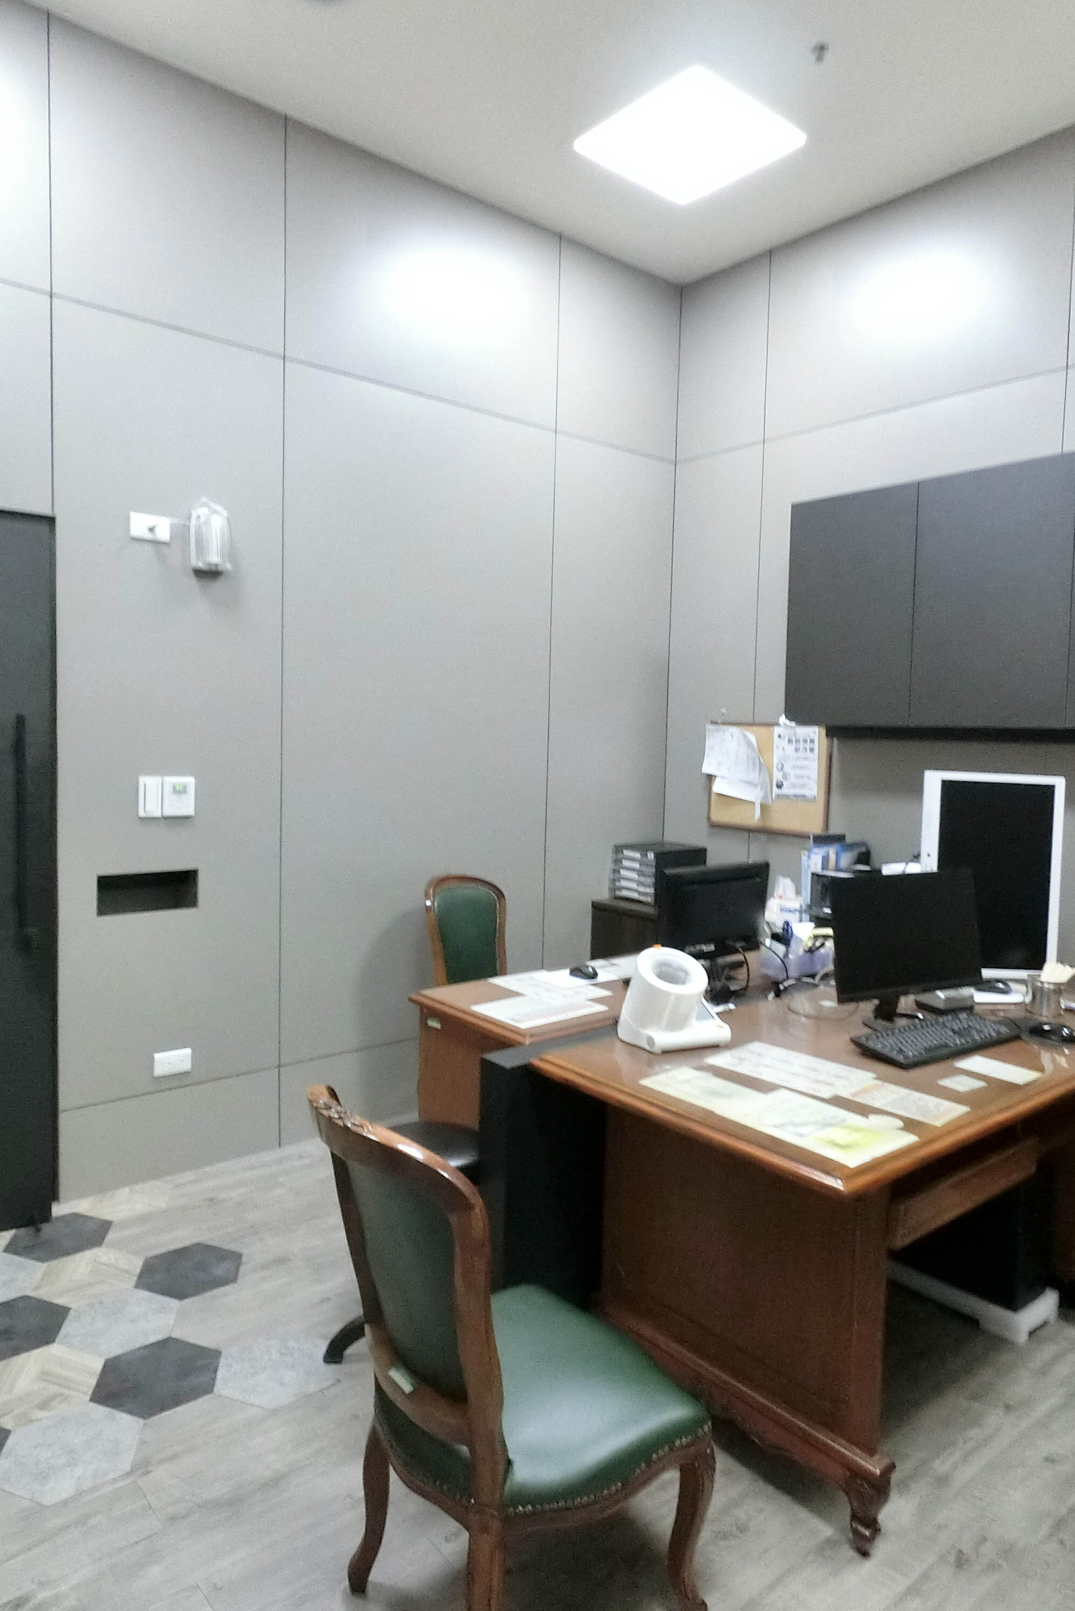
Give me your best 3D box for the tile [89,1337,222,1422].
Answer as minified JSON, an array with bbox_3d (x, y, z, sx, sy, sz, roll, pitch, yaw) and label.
[{"bbox_3d":[-0.879,1.321,2.298,0.304,0.010,0.264,-2,5,-40],"label":"tile"}]

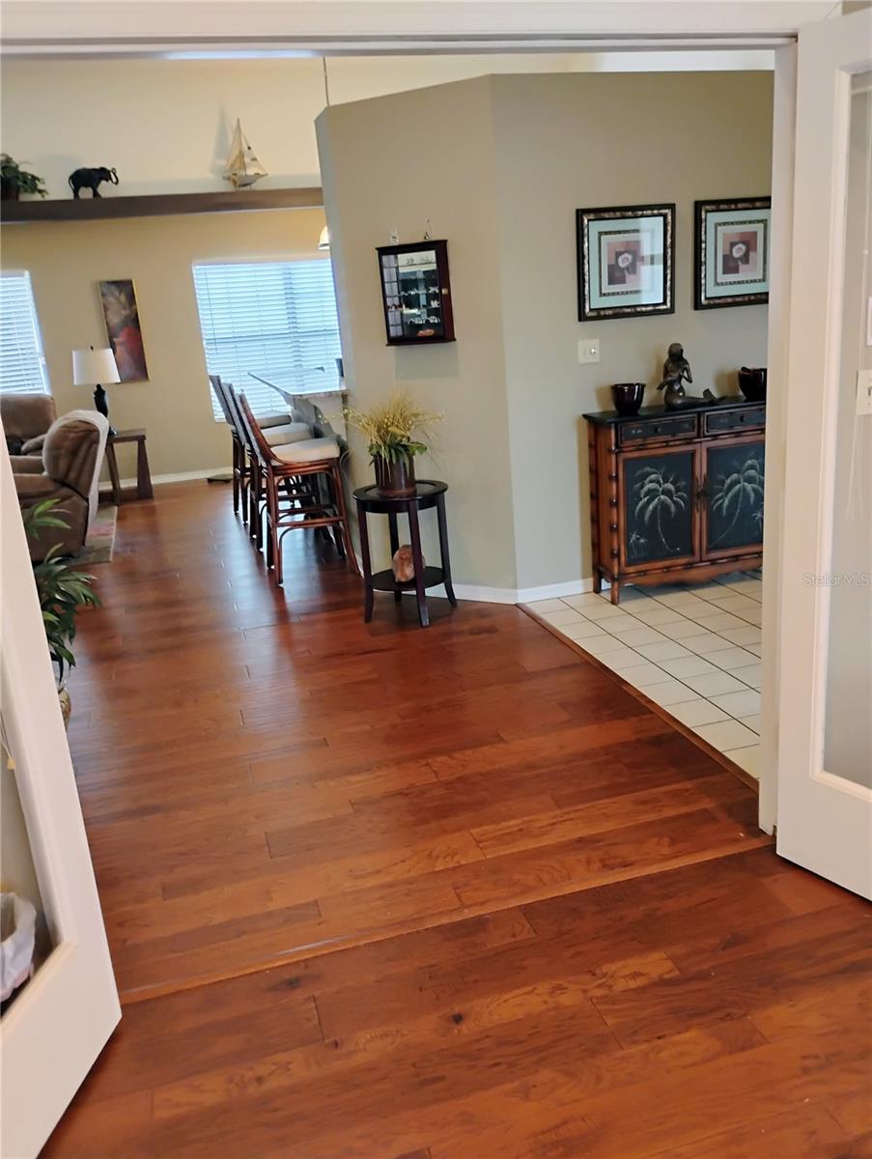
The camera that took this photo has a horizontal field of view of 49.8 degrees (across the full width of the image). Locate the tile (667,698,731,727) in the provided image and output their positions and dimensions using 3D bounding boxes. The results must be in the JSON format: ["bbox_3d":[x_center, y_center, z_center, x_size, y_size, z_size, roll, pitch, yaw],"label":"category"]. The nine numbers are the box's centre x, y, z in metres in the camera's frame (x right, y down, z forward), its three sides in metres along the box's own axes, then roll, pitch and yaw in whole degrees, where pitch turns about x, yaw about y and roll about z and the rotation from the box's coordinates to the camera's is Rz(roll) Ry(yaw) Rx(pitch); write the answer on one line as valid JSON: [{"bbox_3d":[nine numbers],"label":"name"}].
[{"bbox_3d":[0.980,0.508,3.533,0.197,0.010,0.205,-9,17,-14],"label":"tile"}]

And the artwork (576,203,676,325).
[{"bbox_3d":[0.934,-1.551,4.589,0.513,0.512,0.030,-9,17,-14],"label":"artwork"}]

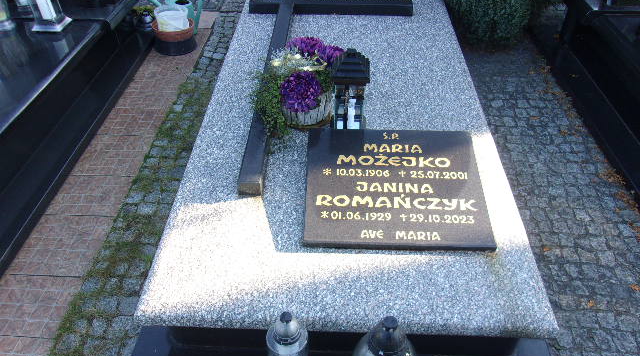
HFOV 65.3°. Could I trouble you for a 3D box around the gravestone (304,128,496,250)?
[{"bbox_3d":[0.216,0.022,1.463,0.512,0.030,0.397,1,55,1],"label":"gravestone"}]

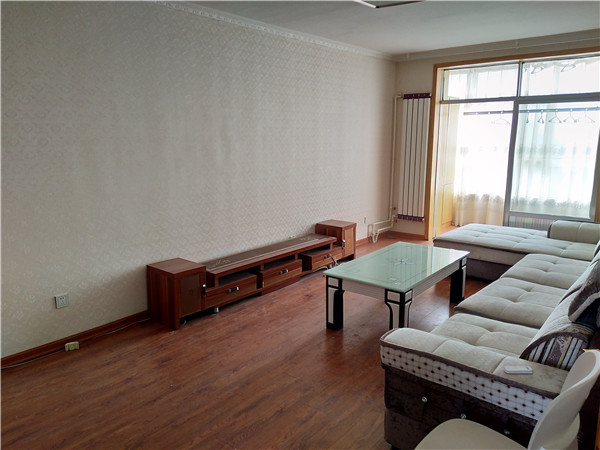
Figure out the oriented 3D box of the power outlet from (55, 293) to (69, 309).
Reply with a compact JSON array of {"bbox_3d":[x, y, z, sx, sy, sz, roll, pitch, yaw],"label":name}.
[{"bbox_3d":[-1.700,0.547,3.231,0.012,0.087,0.087,9,15,39],"label":"power outlet"}]

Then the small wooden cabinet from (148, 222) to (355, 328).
[{"bbox_3d":[-0.287,0.380,4.562,0.368,0.444,2.546,9,15,39],"label":"small wooden cabinet"}]

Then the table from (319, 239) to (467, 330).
[{"bbox_3d":[0.841,0.530,3.756,0.680,0.462,1.282,9,15,38],"label":"table"}]

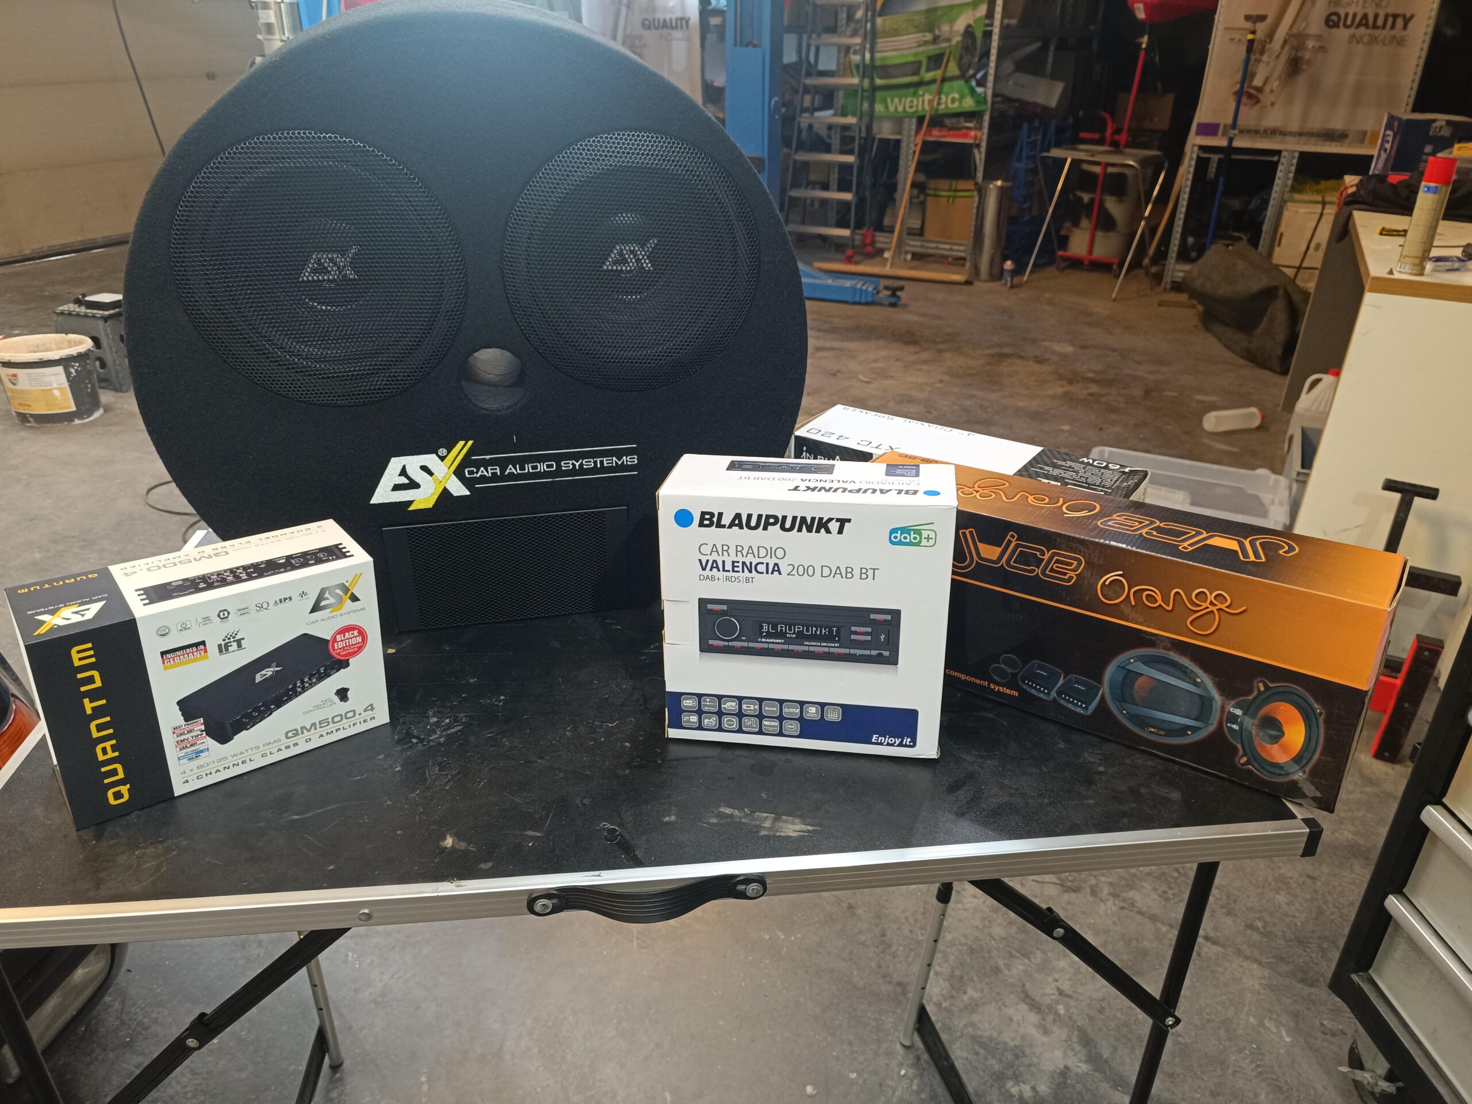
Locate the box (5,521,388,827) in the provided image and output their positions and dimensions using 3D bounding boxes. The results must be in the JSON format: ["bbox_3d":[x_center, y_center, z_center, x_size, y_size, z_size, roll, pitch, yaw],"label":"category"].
[{"bbox_3d":[-0.401,0.085,0.786,0.228,0.152,0.089,-17,33,-36],"label":"box"}]

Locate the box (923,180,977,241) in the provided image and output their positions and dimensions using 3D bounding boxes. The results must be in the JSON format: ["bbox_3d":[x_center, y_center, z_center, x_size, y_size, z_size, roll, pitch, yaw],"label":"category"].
[{"bbox_3d":[1.283,-2.034,6.149,0.290,0.290,0.420,6,27,11],"label":"box"}]

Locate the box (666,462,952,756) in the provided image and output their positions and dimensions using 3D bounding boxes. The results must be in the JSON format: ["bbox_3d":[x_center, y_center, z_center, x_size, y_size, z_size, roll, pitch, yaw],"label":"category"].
[{"bbox_3d":[0.059,0.042,0.824,0.218,0.212,0.095,3,24,9],"label":"box"}]

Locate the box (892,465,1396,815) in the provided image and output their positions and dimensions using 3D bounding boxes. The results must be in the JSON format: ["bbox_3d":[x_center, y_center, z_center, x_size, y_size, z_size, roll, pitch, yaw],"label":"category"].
[{"bbox_3d":[0.292,0.047,0.860,0.424,0.170,0.092,16,31,34],"label":"box"}]

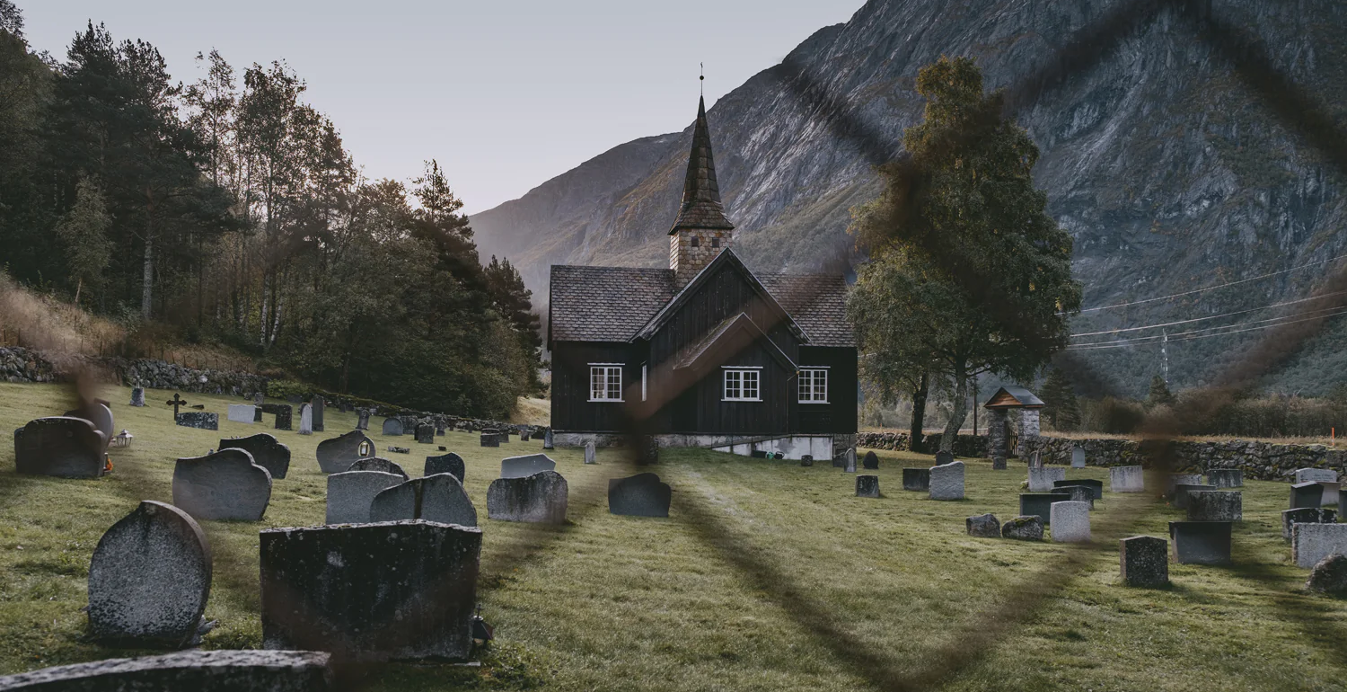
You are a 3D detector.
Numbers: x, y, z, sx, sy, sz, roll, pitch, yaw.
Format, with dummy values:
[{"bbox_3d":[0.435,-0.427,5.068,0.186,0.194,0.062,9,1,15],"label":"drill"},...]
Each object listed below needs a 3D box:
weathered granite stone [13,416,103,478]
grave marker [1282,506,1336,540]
[{"bbox_3d":[-6.881,1.131,12.177,0.900,0.670,0.155,1,-3,-5],"label":"weathered granite stone"},{"bbox_3d":[10.706,2.994,18.290,0.847,0.556,0.180,0,-4,0],"label":"grave marker"}]

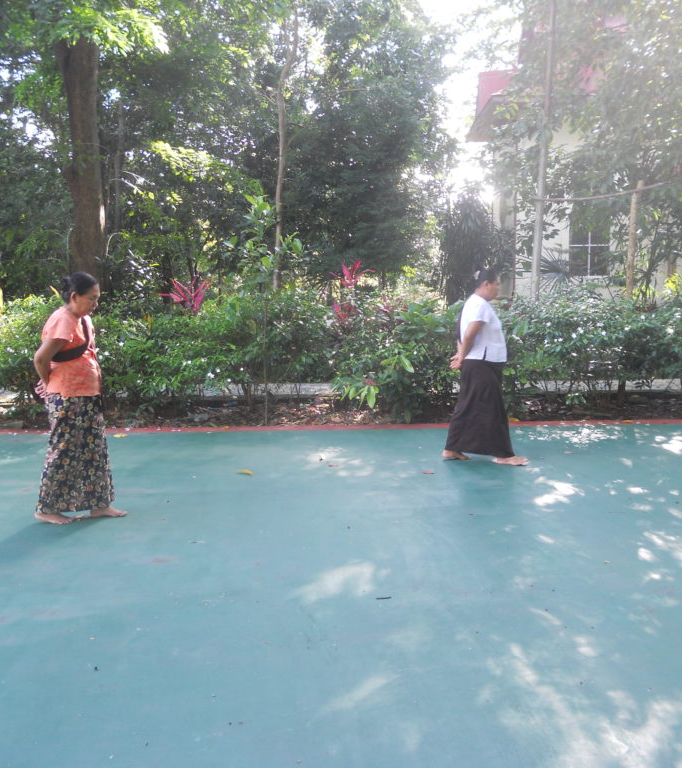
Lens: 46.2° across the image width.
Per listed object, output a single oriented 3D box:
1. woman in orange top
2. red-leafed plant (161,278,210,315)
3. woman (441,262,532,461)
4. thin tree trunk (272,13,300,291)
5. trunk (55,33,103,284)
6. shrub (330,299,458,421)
[{"bbox_3d":[-1.615,0.093,4.887,0.550,1.530,0.470,-1,9,-2],"label":"woman in orange top"},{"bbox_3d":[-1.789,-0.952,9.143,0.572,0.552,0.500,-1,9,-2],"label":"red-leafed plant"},{"bbox_3d":[1.127,-0.135,6.194,0.610,1.522,0.470,-1,9,-2],"label":"woman"},{"bbox_3d":[-0.767,-2.862,11.032,0.348,4.282,0.250,-1,9,-2],"label":"thin tree trunk"},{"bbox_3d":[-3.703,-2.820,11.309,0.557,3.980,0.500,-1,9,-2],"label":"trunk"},{"bbox_3d":[0.573,-0.304,8.392,1.303,1.184,1.000,-1,9,-2],"label":"shrub"}]

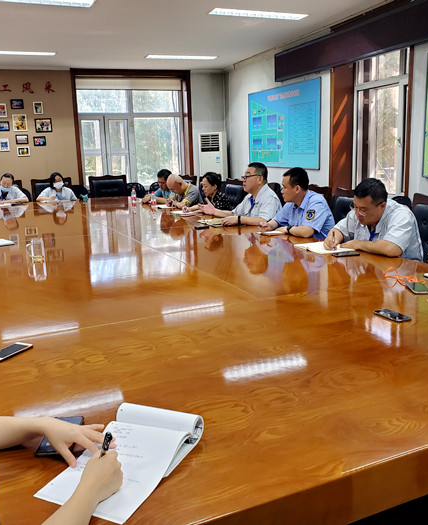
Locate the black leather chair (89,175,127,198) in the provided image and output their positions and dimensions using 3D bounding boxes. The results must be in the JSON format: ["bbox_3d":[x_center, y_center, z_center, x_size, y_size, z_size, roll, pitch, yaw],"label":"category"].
[{"bbox_3d":[-1.714,-0.933,9.010,0.646,1.081,0.687,-7,13,-22],"label":"black leather chair"}]

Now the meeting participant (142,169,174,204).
[{"bbox_3d":[-0.711,-0.717,7.435,0.700,1.200,0.520,-7,13,-24],"label":"meeting participant"}]

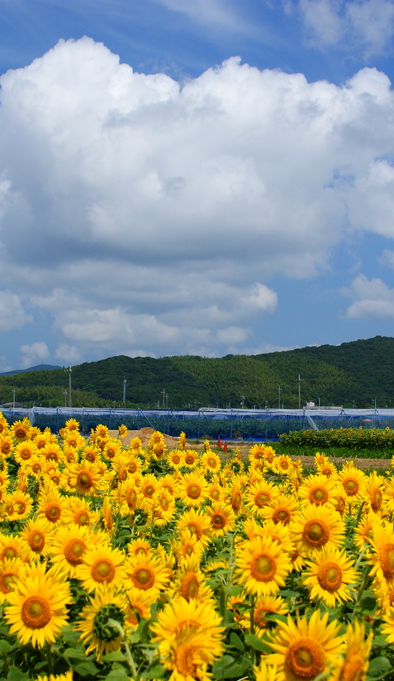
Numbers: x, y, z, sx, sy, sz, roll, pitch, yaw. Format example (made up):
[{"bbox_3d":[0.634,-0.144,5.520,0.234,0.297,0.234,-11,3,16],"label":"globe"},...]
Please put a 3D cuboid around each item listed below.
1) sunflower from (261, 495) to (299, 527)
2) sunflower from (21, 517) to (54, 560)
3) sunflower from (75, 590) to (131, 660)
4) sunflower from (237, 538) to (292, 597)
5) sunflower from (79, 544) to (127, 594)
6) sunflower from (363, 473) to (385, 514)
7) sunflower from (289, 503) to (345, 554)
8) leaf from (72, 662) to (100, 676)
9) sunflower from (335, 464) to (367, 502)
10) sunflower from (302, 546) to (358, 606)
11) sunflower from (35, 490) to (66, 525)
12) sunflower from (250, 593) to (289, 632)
[{"bbox_3d":[0.433,0.898,6.637,0.202,0.208,0.082,0,12,-4],"label":"sunflower"},{"bbox_3d":[-0.673,0.836,5.400,0.175,0.185,0.070,2,-4,-36],"label":"sunflower"},{"bbox_3d":[-0.263,0.802,3.600,0.185,0.200,0.080,2,-4,-35],"label":"sunflower"},{"bbox_3d":[0.227,0.760,4.300,0.195,0.200,0.070,0,-13,-10],"label":"sunflower"},{"bbox_3d":[-0.366,0.897,5.010,0.198,0.198,0.070,0,-10,-9],"label":"sunflower"},{"bbox_3d":[0.944,0.814,6.800,0.213,0.223,0.087,3,1,-44],"label":"sunflower"},{"bbox_3d":[0.430,0.676,4.600,0.195,0.195,0.070,0,-3,-2],"label":"sunflower"},{"bbox_3d":[-0.349,1.029,4.000,0.090,0.045,0.085,0,-3,0],"label":"leaf"},{"bbox_3d":[0.858,0.794,7.100,0.185,0.205,0.070,1,-15,-12],"label":"sunflower"},{"bbox_3d":[0.440,0.784,4.250,0.200,0.198,0.070,1,-11,-24],"label":"sunflower"},{"bbox_3d":[-0.790,0.906,6.900,0.175,0.190,0.070,1,-15,-28],"label":"sunflower"},{"bbox_3d":[0.261,0.982,4.600,0.160,0.140,0.075,2,-18,-33],"label":"sunflower"}]

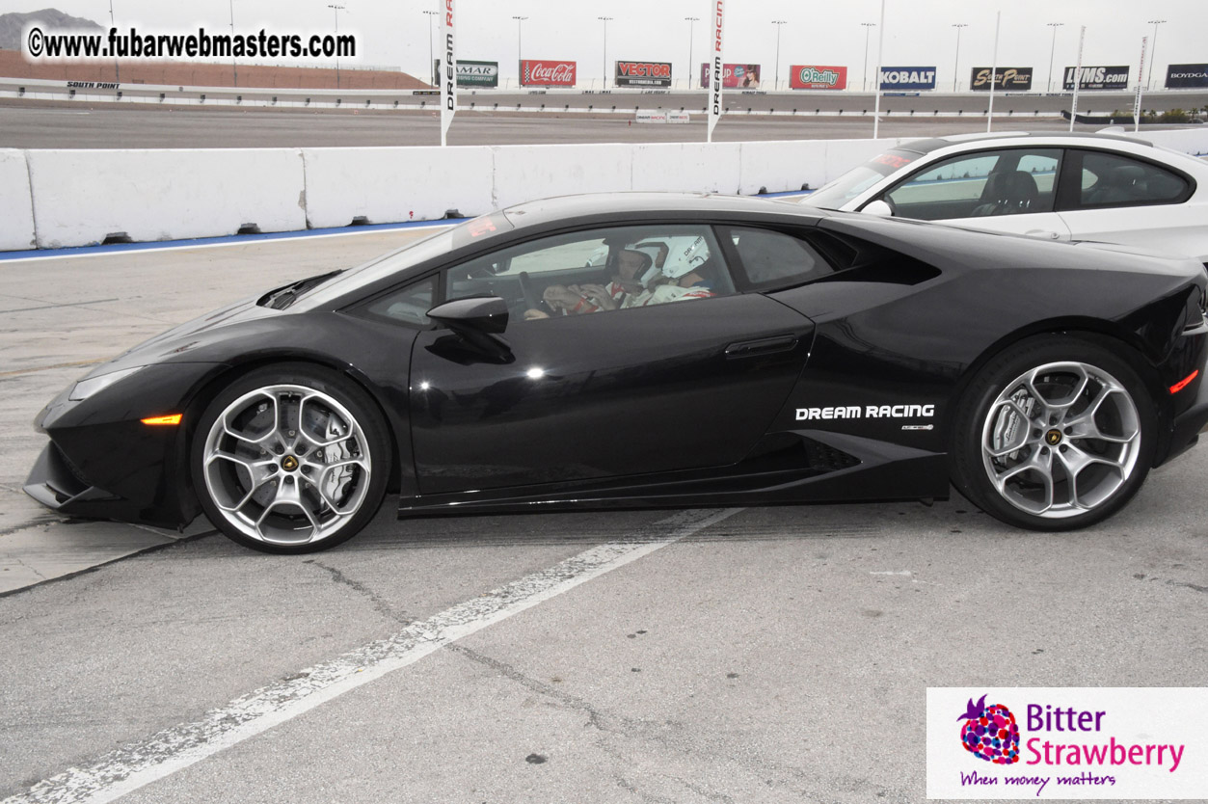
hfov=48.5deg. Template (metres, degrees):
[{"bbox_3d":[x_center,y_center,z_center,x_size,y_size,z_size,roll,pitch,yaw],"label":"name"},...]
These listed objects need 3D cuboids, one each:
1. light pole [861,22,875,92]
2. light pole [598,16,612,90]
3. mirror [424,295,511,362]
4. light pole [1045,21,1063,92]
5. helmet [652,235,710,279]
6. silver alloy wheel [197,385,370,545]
[{"bbox_3d":[75.771,-98.938,386.963,4.600,19.553,0.900,0,12,-5],"label":"light pole"},{"bbox_3d":[0.290,-94.914,366.943,4.600,19.472,0.900,-5,13,-25],"label":"light pole"},{"bbox_3d":[-0.436,-0.243,4.370,0.260,0.190,0.250,-1,13,-2],"label":"mirror"},{"bbox_3d":[121.057,-92.751,362.000,4.300,17.800,0.800,2,13,8],"label":"light pole"},{"bbox_3d":[0.260,-0.549,4.948,0.290,0.250,0.250,-1,13,-2],"label":"helmet"},{"bbox_3d":[-1.054,0.188,4.552,0.545,0.545,0.220,-1,13,-2],"label":"silver alloy wheel"}]

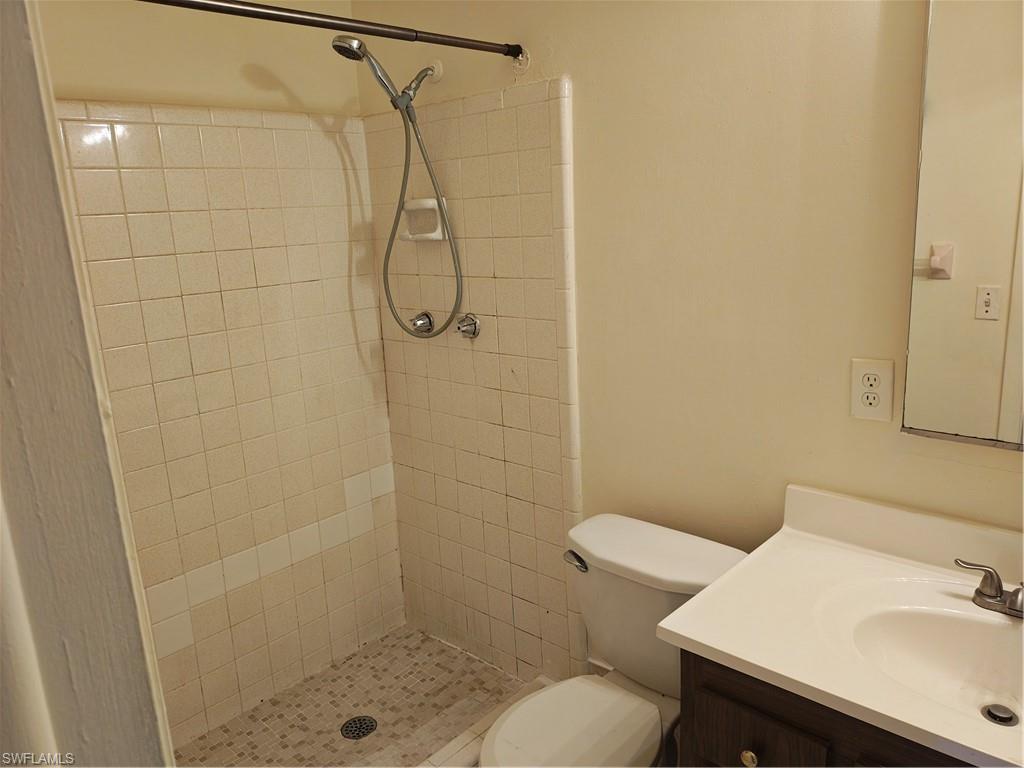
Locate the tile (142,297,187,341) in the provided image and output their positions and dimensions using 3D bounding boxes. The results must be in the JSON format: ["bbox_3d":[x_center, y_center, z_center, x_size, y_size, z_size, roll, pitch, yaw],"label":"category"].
[{"bbox_3d":[-0.921,-0.172,1.960,0.009,0.108,0.108,9,17,41],"label":"tile"}]

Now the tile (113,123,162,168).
[{"bbox_3d":[-0.944,-0.599,1.864,0.009,0.108,0.108,9,17,42],"label":"tile"}]

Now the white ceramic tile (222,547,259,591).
[{"bbox_3d":[-0.808,0.552,2.207,0.008,0.108,0.108,9,17,42],"label":"white ceramic tile"}]

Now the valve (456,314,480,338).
[{"bbox_3d":[-0.135,-0.166,2.169,0.067,0.067,0.053,9,17,42],"label":"valve"}]

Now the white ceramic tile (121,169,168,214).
[{"bbox_3d":[-0.939,-0.493,1.889,0.009,0.108,0.108,9,17,42],"label":"white ceramic tile"}]

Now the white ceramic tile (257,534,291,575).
[{"bbox_3d":[-0.735,0.531,2.288,0.009,0.108,0.108,9,17,41],"label":"white ceramic tile"}]

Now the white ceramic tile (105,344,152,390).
[{"bbox_3d":[-0.989,-0.043,1.906,0.009,0.108,0.108,9,17,41],"label":"white ceramic tile"}]

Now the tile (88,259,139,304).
[{"bbox_3d":[-0.999,-0.257,1.856,0.008,0.108,0.108,9,17,42],"label":"tile"}]

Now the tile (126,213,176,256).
[{"bbox_3d":[-0.931,-0.385,1.909,0.008,0.108,0.108,9,17,42],"label":"tile"}]

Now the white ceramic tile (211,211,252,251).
[{"bbox_3d":[-0.786,-0.429,2.070,0.009,0.108,0.108,9,17,42],"label":"white ceramic tile"}]

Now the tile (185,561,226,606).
[{"bbox_3d":[-0.883,0.575,2.131,0.009,0.108,0.108,9,17,41],"label":"tile"}]

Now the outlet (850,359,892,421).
[{"bbox_3d":[0.718,0.011,1.474,0.078,0.121,0.008,9,17,42],"label":"outlet"}]

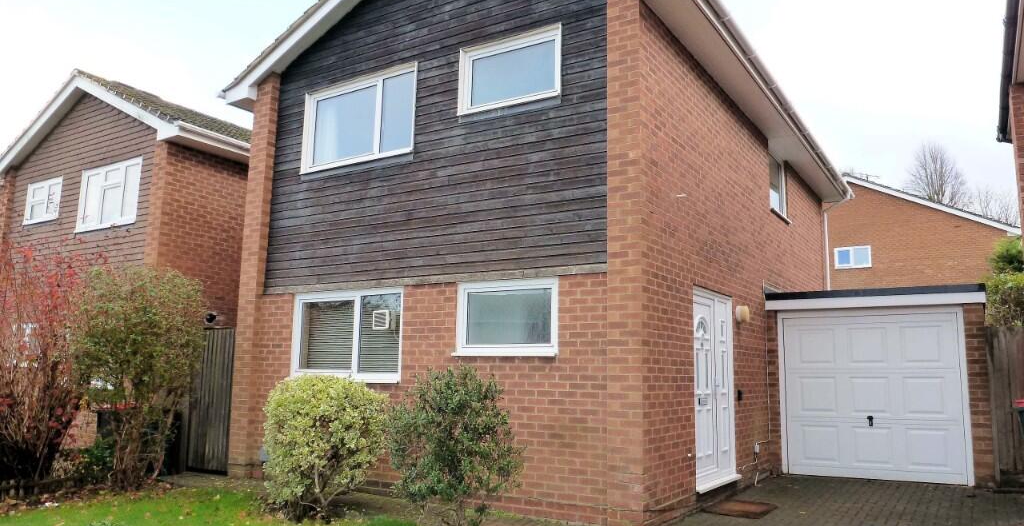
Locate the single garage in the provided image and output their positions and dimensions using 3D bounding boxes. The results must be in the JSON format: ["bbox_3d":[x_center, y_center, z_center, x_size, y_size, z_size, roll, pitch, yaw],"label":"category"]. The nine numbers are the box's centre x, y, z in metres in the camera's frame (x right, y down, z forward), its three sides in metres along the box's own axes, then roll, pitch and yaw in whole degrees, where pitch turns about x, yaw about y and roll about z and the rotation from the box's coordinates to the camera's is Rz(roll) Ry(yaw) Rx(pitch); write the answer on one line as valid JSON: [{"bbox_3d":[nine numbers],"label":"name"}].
[{"bbox_3d":[5.850,1.838,10.969,2.565,2.379,5.200,-4,-10,33],"label":"single garage"}]

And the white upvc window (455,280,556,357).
[{"bbox_3d":[-0.043,0.555,7.136,1.214,0.776,0.100,-4,-10,33],"label":"white upvc window"}]

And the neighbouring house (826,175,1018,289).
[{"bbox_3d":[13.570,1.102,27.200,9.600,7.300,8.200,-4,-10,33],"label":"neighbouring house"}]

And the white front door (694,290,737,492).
[{"bbox_3d":[2.233,1.354,7.803,0.100,2.101,1.401,-4,-10,33],"label":"white front door"}]

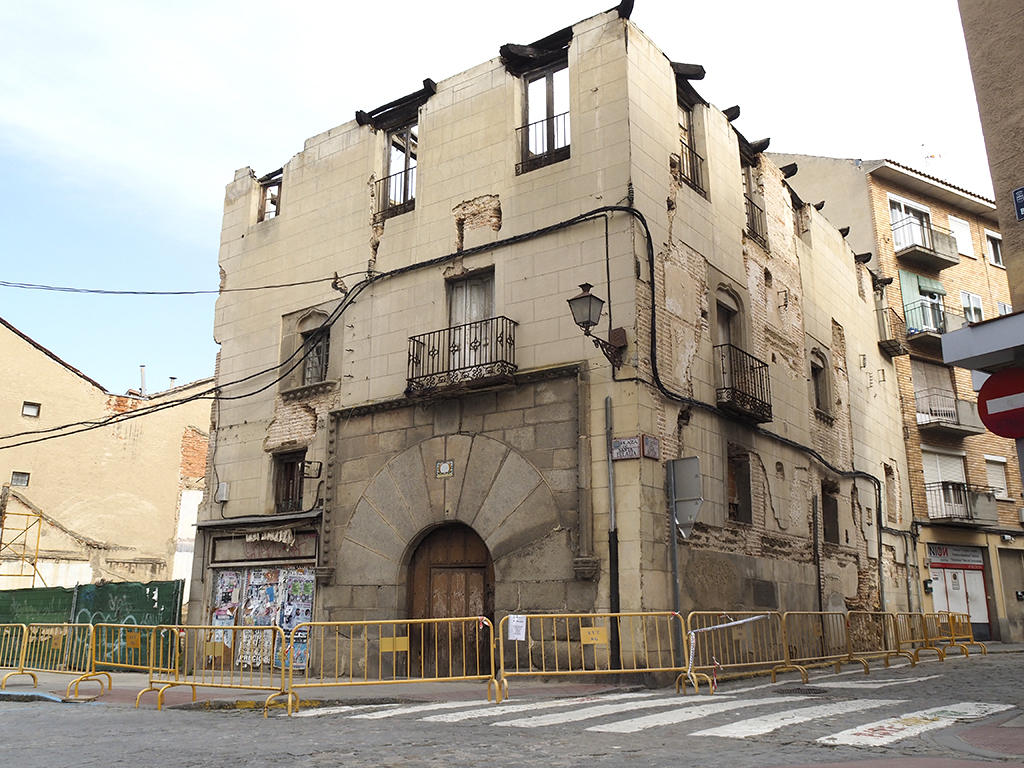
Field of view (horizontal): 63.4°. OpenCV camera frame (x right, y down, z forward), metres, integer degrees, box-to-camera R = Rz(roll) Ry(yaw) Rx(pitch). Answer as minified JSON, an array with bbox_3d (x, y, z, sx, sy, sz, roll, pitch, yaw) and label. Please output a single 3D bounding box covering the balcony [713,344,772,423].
[{"bbox_3d":[4.511,0.027,15.989,0.380,1.200,1.850,-12,-20,38],"label":"balcony"}]

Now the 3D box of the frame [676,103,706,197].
[{"bbox_3d":[3.516,-4.677,16.535,0.280,2.000,1.130,-12,-20,38],"label":"frame"}]

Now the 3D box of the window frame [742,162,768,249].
[{"bbox_3d":[5.327,-4.048,18.631,0.300,2.000,1.120,-12,-20,38],"label":"window frame"}]

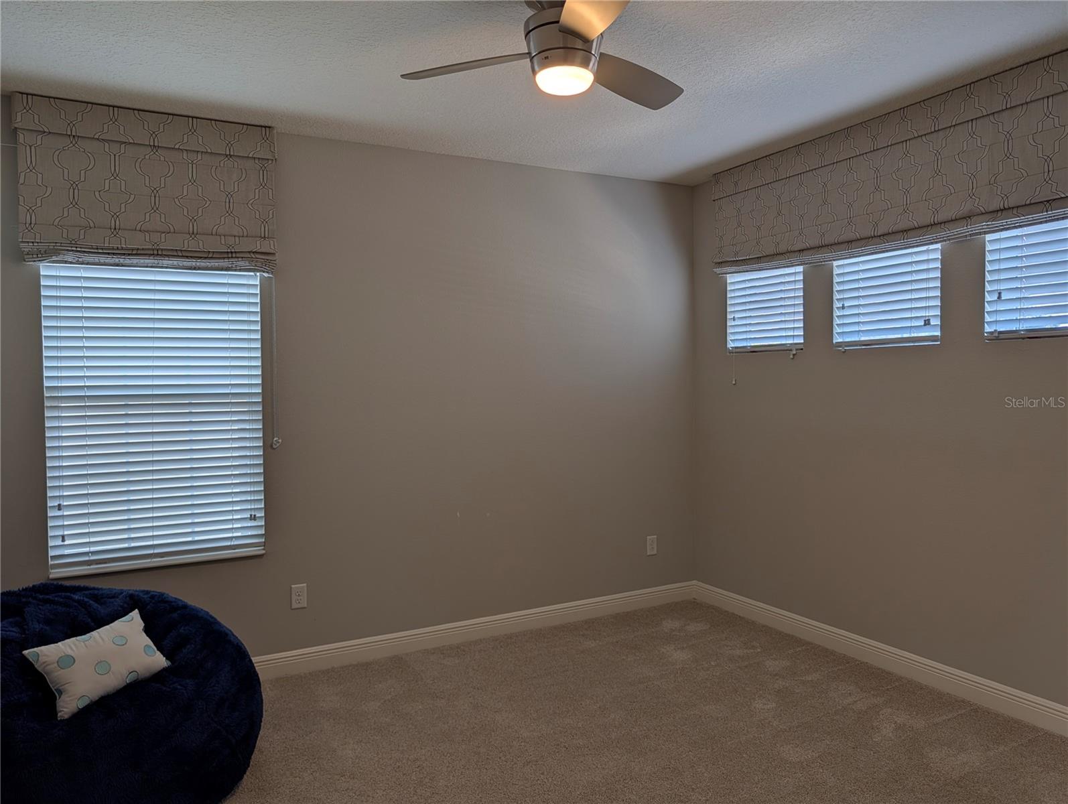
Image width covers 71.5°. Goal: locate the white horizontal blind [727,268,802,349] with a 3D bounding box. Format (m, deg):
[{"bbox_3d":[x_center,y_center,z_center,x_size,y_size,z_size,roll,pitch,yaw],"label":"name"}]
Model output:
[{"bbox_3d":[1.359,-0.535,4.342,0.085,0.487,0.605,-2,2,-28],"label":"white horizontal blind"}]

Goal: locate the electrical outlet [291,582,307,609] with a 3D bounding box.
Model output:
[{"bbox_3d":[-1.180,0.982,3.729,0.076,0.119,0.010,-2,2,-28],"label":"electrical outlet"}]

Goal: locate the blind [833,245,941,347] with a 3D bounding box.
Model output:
[{"bbox_3d":[1.730,-0.507,3.633,0.065,0.458,0.585,-2,2,-28],"label":"blind"}]

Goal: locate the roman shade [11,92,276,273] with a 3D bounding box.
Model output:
[{"bbox_3d":[-1.711,-0.946,3.350,1.036,0.697,0.090,-2,2,-28],"label":"roman shade"}]

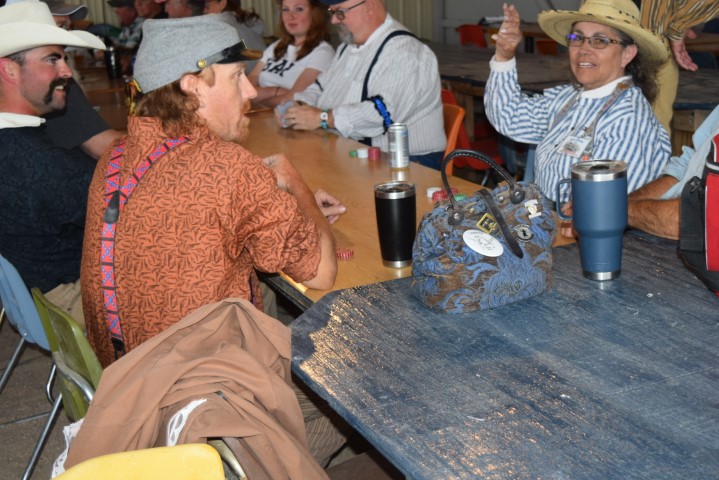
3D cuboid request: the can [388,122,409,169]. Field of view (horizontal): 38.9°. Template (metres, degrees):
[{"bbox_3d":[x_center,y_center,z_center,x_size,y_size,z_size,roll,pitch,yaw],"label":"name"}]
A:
[{"bbox_3d":[0.118,-0.281,3.082,0.066,0.124,0.066,-2,17,1],"label":"can"}]

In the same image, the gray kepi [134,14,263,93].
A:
[{"bbox_3d":[-0.321,-0.362,1.980,0.238,0.125,0.168,-20,18,-2],"label":"gray kepi"}]

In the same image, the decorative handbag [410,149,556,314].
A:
[{"bbox_3d":[0.215,-0.038,1.852,0.235,0.275,0.150,-9,18,-20],"label":"decorative handbag"}]

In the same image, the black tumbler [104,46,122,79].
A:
[{"bbox_3d":[-1.296,-0.926,5.377,0.066,0.155,0.066,-2,17,1],"label":"black tumbler"}]

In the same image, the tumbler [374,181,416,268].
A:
[{"bbox_3d":[0.081,-0.031,2.195,0.088,0.173,0.088,-2,17,1],"label":"tumbler"}]

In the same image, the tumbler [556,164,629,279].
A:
[{"bbox_3d":[0.437,-0.033,1.914,0.140,0.208,0.103,-2,17,7],"label":"tumbler"}]

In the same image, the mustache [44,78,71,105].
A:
[{"bbox_3d":[-0.686,-0.341,2.330,0.045,0.060,0.075,0,17,7],"label":"mustache"}]

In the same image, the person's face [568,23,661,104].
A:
[{"bbox_3d":[0.648,-0.465,2.640,0.165,0.205,0.185,10,15,38],"label":"person's face"}]

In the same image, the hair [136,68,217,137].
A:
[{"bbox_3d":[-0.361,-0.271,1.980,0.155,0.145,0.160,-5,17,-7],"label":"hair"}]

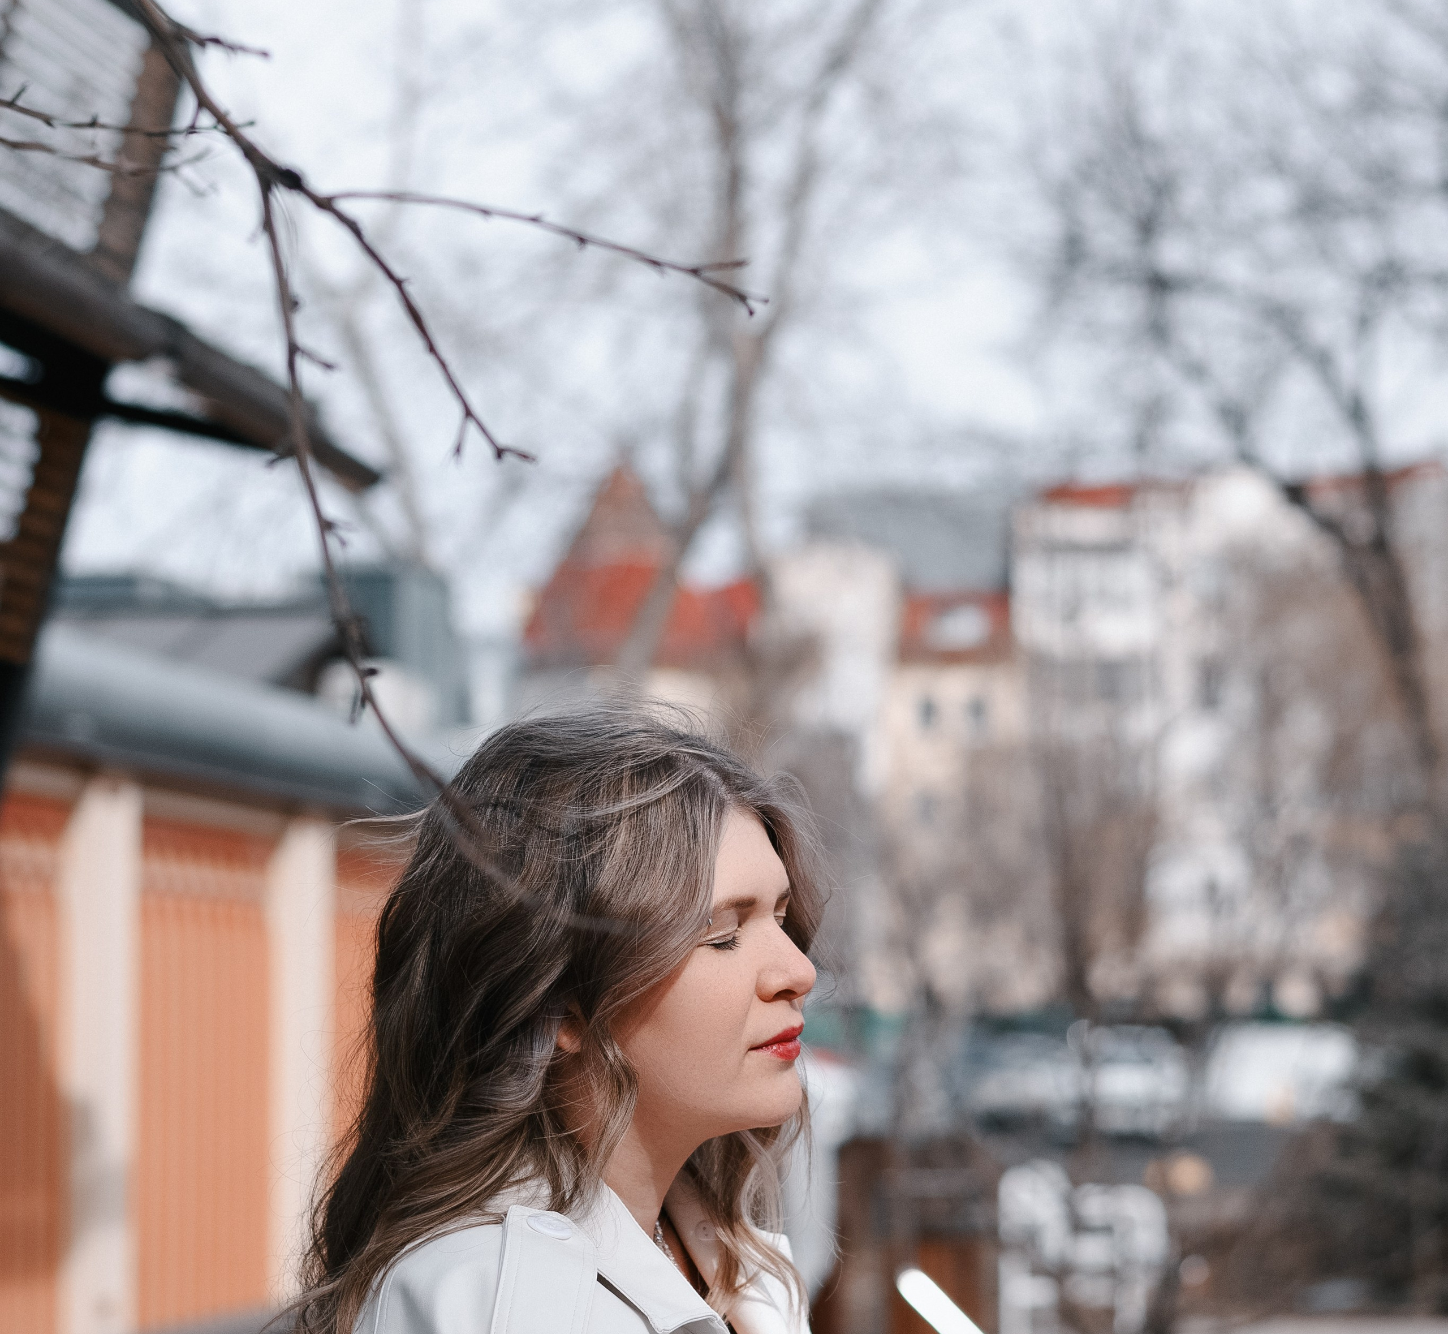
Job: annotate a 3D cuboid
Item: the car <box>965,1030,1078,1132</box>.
[{"bbox_3d":[4.800,6.120,67.000,1.780,1.490,4.300,-1,-5,13],"label":"car"}]

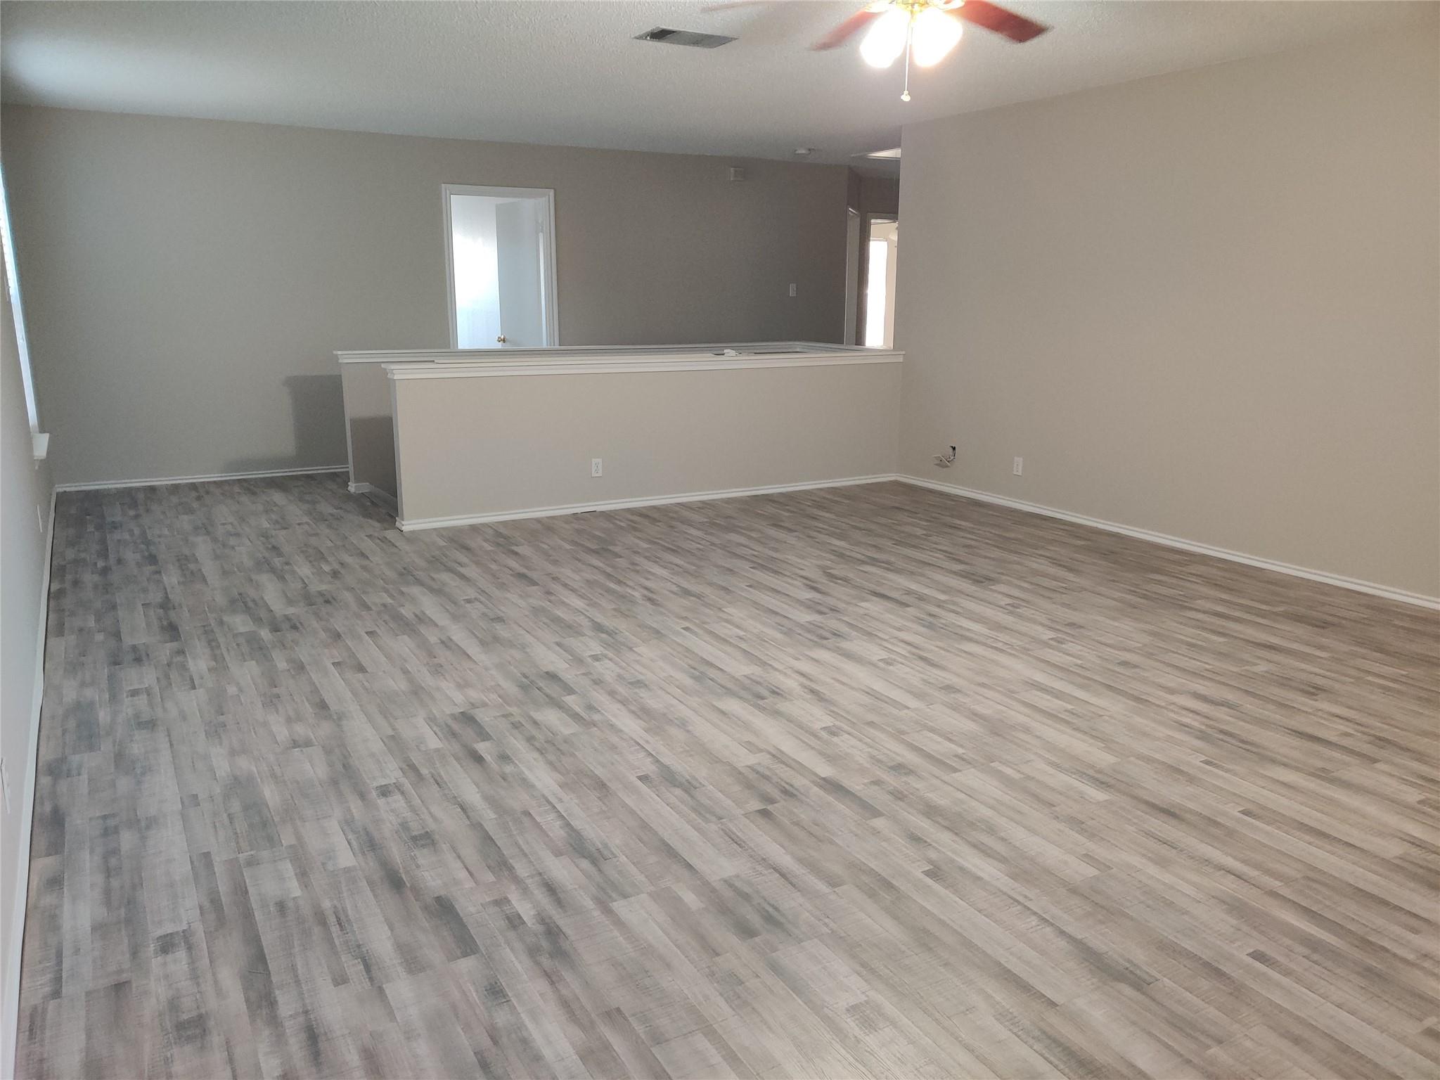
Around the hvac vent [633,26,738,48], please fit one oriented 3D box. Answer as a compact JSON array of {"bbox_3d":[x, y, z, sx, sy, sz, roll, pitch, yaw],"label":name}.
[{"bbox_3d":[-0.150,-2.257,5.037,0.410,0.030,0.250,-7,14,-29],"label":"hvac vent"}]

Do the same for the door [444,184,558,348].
[{"bbox_3d":[-1.718,-1.689,8.890,0.880,2.104,0.130,-7,14,-29],"label":"door"}]

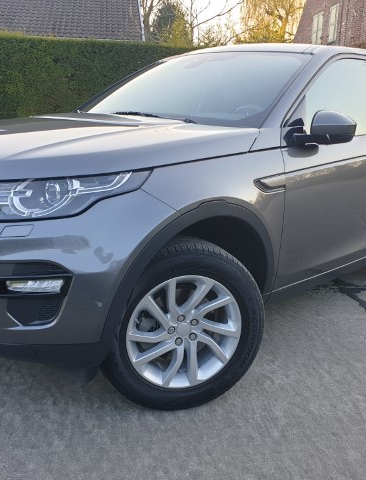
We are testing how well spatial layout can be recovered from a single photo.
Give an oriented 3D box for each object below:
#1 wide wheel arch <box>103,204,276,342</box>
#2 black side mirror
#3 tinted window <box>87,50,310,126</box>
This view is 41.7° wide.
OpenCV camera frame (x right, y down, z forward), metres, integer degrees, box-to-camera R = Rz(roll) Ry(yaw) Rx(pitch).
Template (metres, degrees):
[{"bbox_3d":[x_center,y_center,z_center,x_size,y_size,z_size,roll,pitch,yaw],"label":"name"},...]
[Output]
[{"bbox_3d":[0.047,0.070,1.909,0.950,0.480,0.160,-12,20,-43],"label":"wide wheel arch"},{"bbox_3d":[0.643,-0.513,2.192,0.260,0.165,0.240,-12,20,-43],"label":"black side mirror"},{"bbox_3d":[0.017,-0.919,2.850,1.500,0.150,0.820,16,54,43],"label":"tinted window"}]

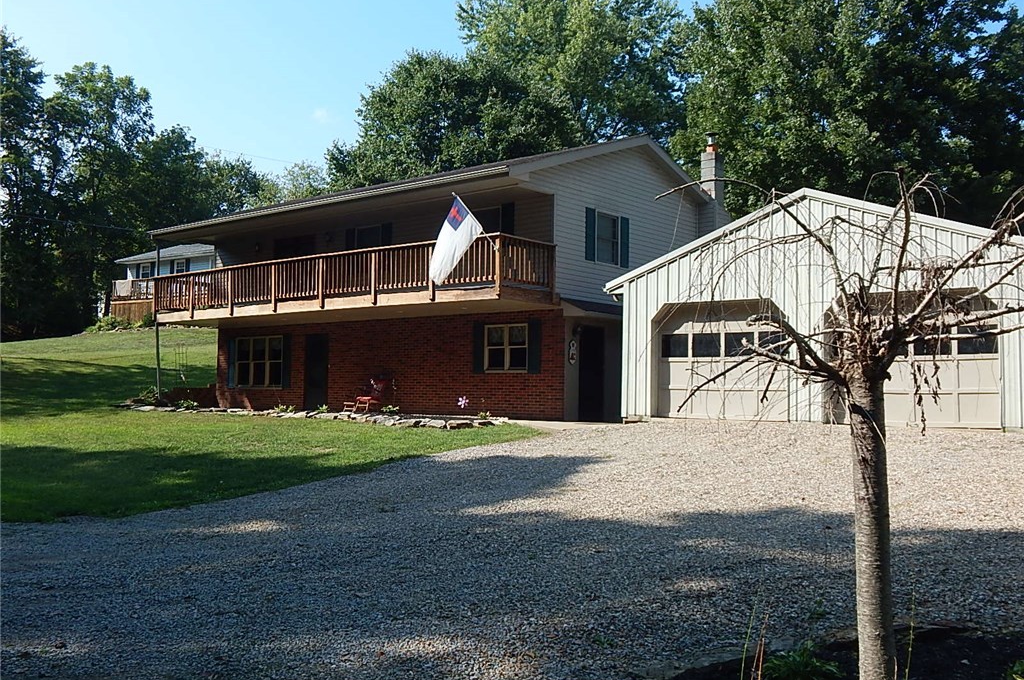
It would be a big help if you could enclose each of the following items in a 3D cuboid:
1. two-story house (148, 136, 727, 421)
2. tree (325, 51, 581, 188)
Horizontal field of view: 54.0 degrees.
[{"bbox_3d":[-1.954,-1.352,26.174,13.043,6.547,9.084,-2,-3,41],"label":"two-story house"},{"bbox_3d":[-2.427,-5.548,40.288,10.180,12.270,10.000,0,-3,0],"label":"tree"}]

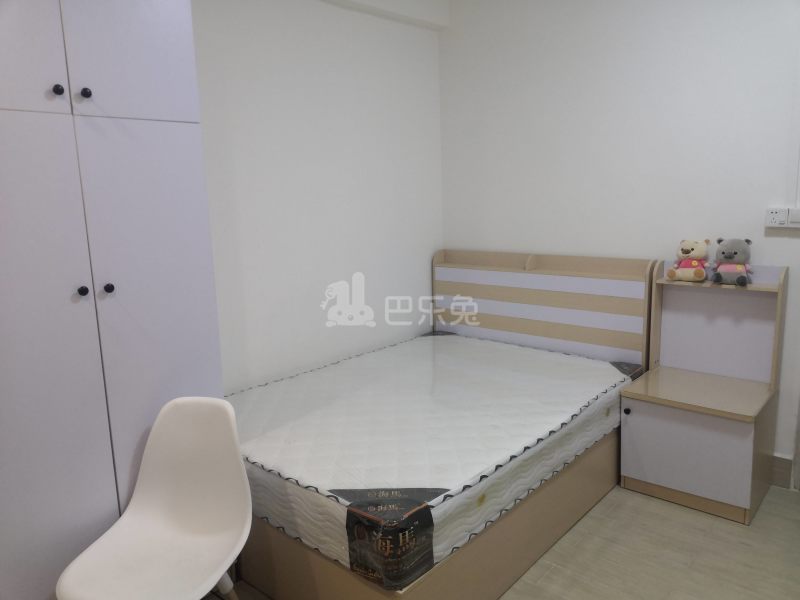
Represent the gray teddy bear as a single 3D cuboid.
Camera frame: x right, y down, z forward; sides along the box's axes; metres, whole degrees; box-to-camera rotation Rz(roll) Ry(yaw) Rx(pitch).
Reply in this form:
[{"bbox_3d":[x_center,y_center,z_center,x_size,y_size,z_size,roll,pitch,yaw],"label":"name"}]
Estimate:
[{"bbox_3d":[1.640,-0.184,3.068,0.152,0.222,0.140,7,13,40],"label":"gray teddy bear"}]

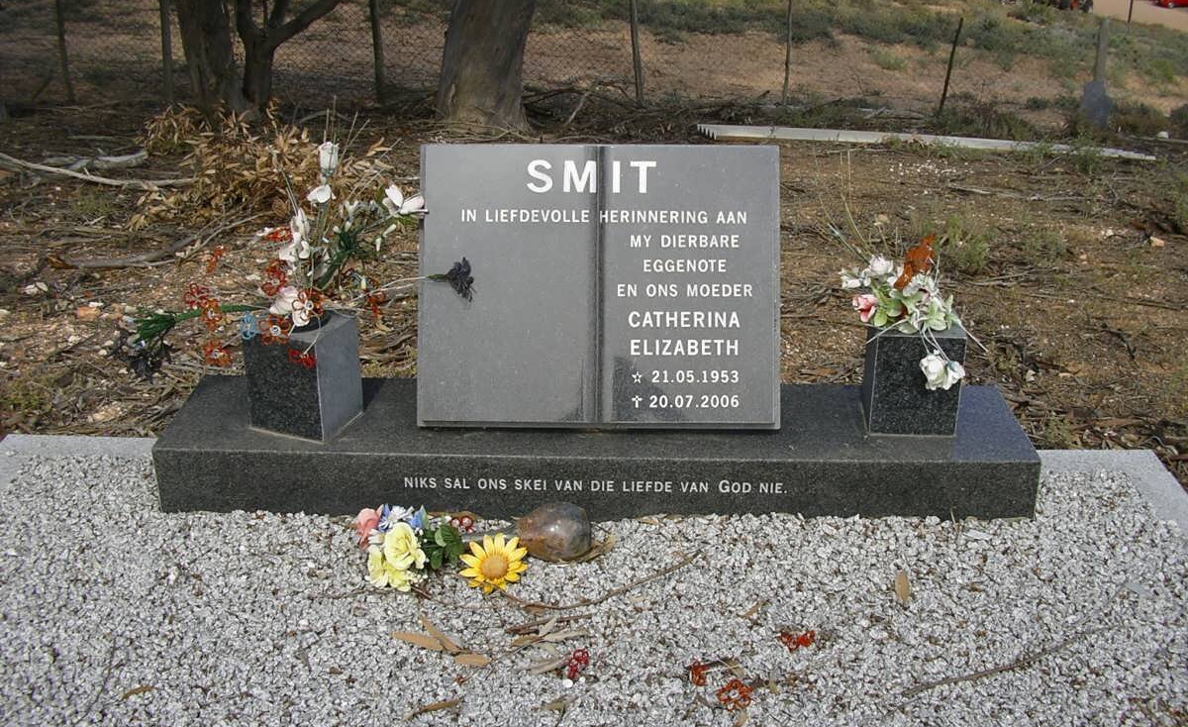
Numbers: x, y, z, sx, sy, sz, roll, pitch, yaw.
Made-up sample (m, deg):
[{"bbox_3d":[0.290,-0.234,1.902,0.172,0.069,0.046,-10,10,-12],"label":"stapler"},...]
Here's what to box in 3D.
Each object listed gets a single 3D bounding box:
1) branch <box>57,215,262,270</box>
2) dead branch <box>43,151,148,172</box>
[{"bbox_3d":[-1.336,-0.404,4.221,0.210,0.090,0.690,17,29,35],"label":"branch"},{"bbox_3d":[-2.126,-0.875,5.571,0.450,0.080,0.150,-9,25,-21],"label":"dead branch"}]

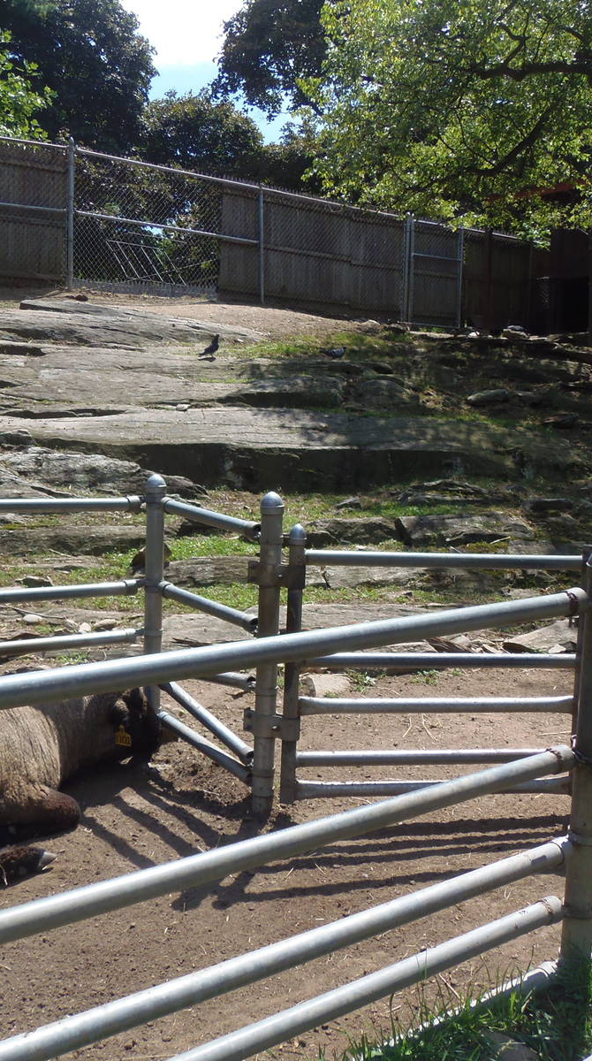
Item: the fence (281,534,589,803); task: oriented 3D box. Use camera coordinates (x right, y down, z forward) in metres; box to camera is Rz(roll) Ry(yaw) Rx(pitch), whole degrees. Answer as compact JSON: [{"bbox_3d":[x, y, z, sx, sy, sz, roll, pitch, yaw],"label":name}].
[{"bbox_3d":[0.506,0.474,3.490,1.107,0.968,0.060,1,7,-6],"label":"fence"}]

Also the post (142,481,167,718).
[{"bbox_3d":[-0.601,0.344,4.120,0.081,1.158,0.081,-3,9,-37],"label":"post"}]

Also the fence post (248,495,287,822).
[{"bbox_3d":[-0.104,0.457,3.542,0.081,1.192,0.081,-3,9,-37],"label":"fence post"}]

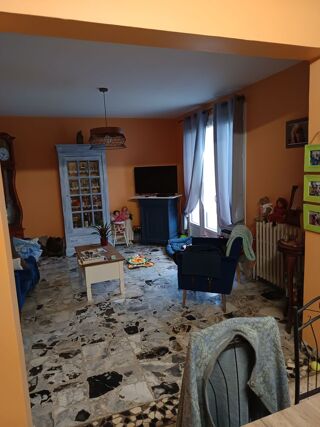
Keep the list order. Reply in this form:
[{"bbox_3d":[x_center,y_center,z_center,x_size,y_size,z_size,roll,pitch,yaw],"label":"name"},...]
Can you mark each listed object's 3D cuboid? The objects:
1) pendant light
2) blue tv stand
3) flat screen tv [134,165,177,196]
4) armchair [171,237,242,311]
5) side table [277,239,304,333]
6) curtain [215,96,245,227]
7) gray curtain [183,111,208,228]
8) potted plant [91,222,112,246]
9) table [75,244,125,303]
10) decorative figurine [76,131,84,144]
[{"bbox_3d":[-0.708,-1.205,3.803,0.473,0.749,0.473,-6,9,-19],"label":"pendant light"},{"bbox_3d":[-0.060,0.110,6.212,0.936,0.916,0.542,0,9,19],"label":"blue tv stand"},{"bbox_3d":[-0.081,-0.634,6.029,0.867,0.571,0.099,0,9,19],"label":"flat screen tv"},{"bbox_3d":[0.638,0.570,3.335,0.719,0.788,0.709,2,9,27],"label":"armchair"},{"bbox_3d":[1.241,0.644,2.674,0.345,0.778,0.345,-6,9,-19],"label":"side table"},{"bbox_3d":[1.036,-0.630,4.434,0.138,2.029,0.739,-6,9,-19],"label":"curtain"},{"bbox_3d":[0.685,-0.712,5.436,0.138,2.167,0.847,-6,9,-19],"label":"gray curtain"},{"bbox_3d":[-0.811,0.309,4.145,0.266,0.315,0.266,-6,9,-19],"label":"potted plant"},{"bbox_3d":[-0.792,0.734,3.860,0.512,0.443,0.946,-6,9,-19],"label":"table"},{"bbox_3d":[-1.462,-1.385,5.407,0.128,0.266,0.108,-6,9,-19],"label":"decorative figurine"}]

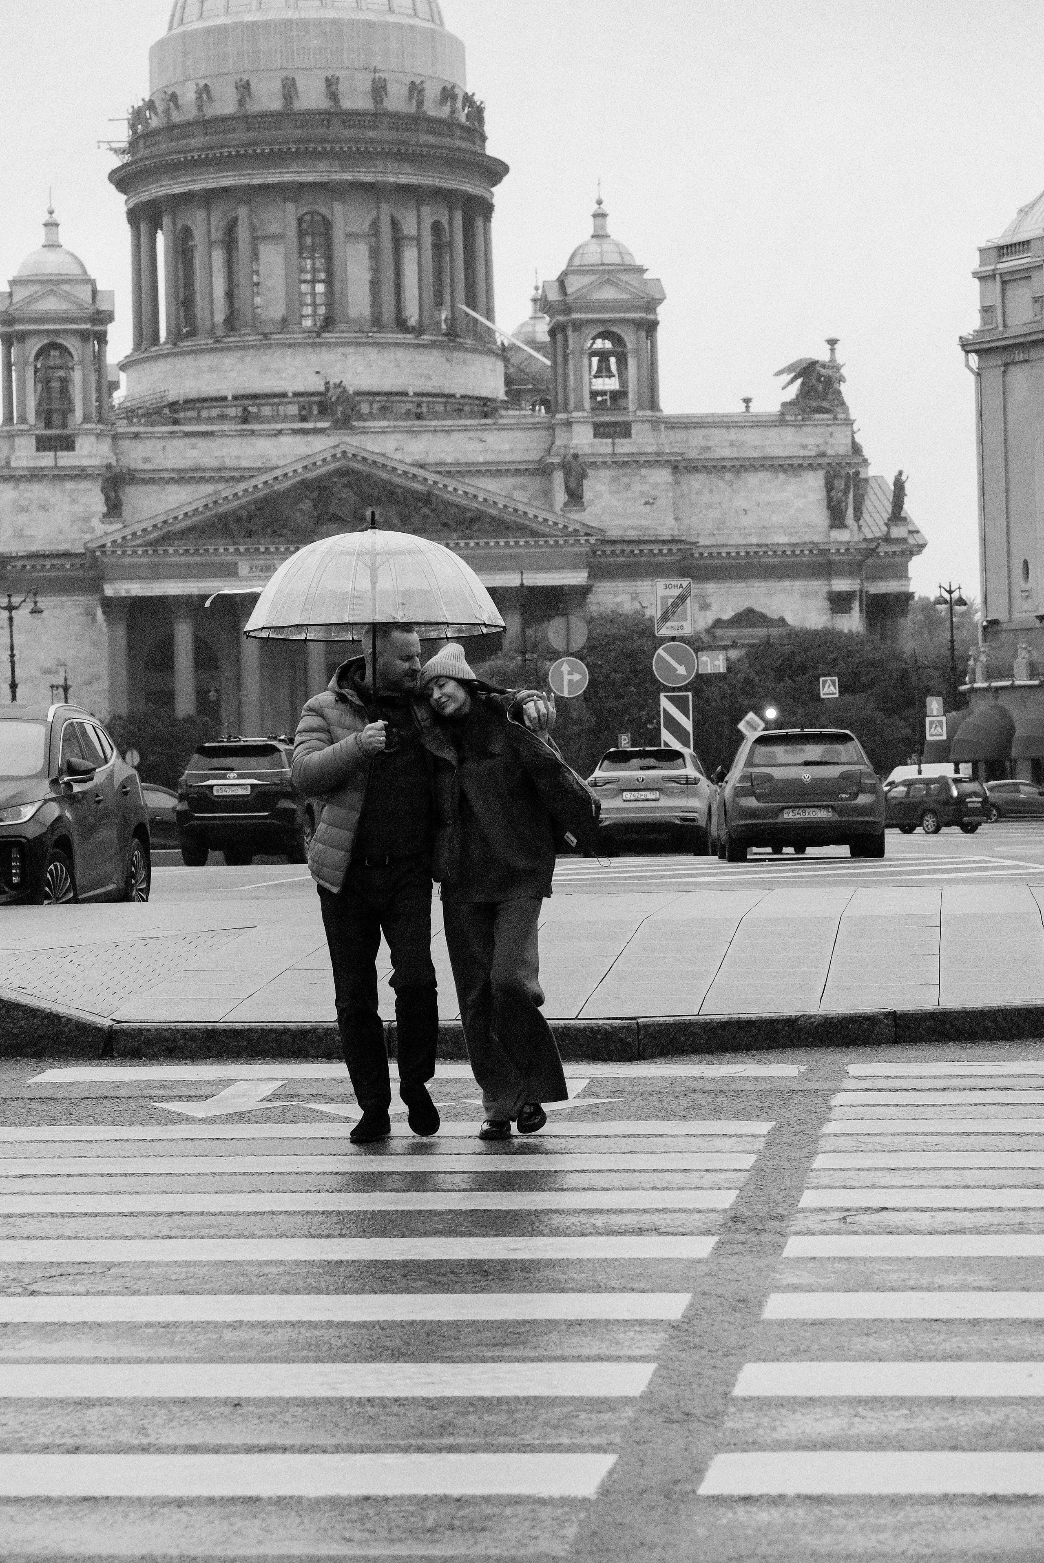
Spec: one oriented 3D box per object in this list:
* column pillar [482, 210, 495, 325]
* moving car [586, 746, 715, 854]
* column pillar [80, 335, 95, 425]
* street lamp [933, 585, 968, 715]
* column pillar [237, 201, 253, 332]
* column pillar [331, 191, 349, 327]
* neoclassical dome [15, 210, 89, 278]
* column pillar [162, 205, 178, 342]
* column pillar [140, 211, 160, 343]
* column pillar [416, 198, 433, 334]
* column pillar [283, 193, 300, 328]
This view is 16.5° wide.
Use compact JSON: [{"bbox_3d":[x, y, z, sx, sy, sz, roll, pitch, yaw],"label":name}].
[{"bbox_3d":[-3.014,-48.396,344.542,1.500,12.960,1.500,-1,0,-6],"label":"column pillar"},{"bbox_3d":[2.001,0.264,53.748,1.860,1.630,4.540,-1,0,8],"label":"moving car"},{"bbox_3d":[-38.350,-35.623,320.000,1.250,8.100,1.250,-2,0,-5],"label":"column pillar"},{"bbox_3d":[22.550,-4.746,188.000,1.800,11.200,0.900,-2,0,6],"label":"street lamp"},{"bbox_3d":[-25.185,-47.286,328.704,1.500,12.364,1.500,-1,0,-6],"label":"column pillar"},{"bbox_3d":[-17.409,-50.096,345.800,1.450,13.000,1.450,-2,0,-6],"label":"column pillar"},{"bbox_3d":[-42.234,-48.146,324.000,6.300,6.000,6.300,-2,0,-5],"label":"neoclassical dome"},{"bbox_3d":[-32.498,-47.044,333.307,1.500,12.989,1.500,-1,0,-6],"label":"column pillar"},{"bbox_3d":[-35.796,-48.520,347.100,1.700,13.500,1.700,-2,0,-5],"label":"column pillar"},{"bbox_3d":[-9.225,-48.938,341.400,1.700,13.500,1.700,-2,0,-5],"label":"column pillar"},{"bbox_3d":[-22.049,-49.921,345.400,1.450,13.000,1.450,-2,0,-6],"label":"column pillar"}]

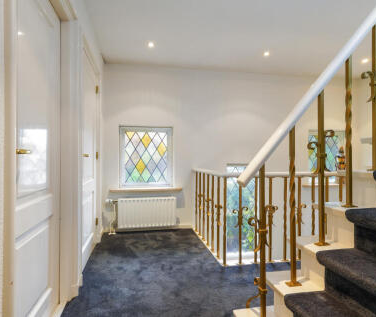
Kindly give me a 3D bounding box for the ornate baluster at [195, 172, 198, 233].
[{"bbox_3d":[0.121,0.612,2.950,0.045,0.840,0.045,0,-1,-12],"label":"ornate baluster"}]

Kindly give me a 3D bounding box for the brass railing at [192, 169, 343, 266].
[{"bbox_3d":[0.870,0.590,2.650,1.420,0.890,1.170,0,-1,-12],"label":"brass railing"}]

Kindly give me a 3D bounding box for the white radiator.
[{"bbox_3d":[-0.560,0.745,2.910,0.770,0.410,0.100,0,-1,-12],"label":"white radiator"}]

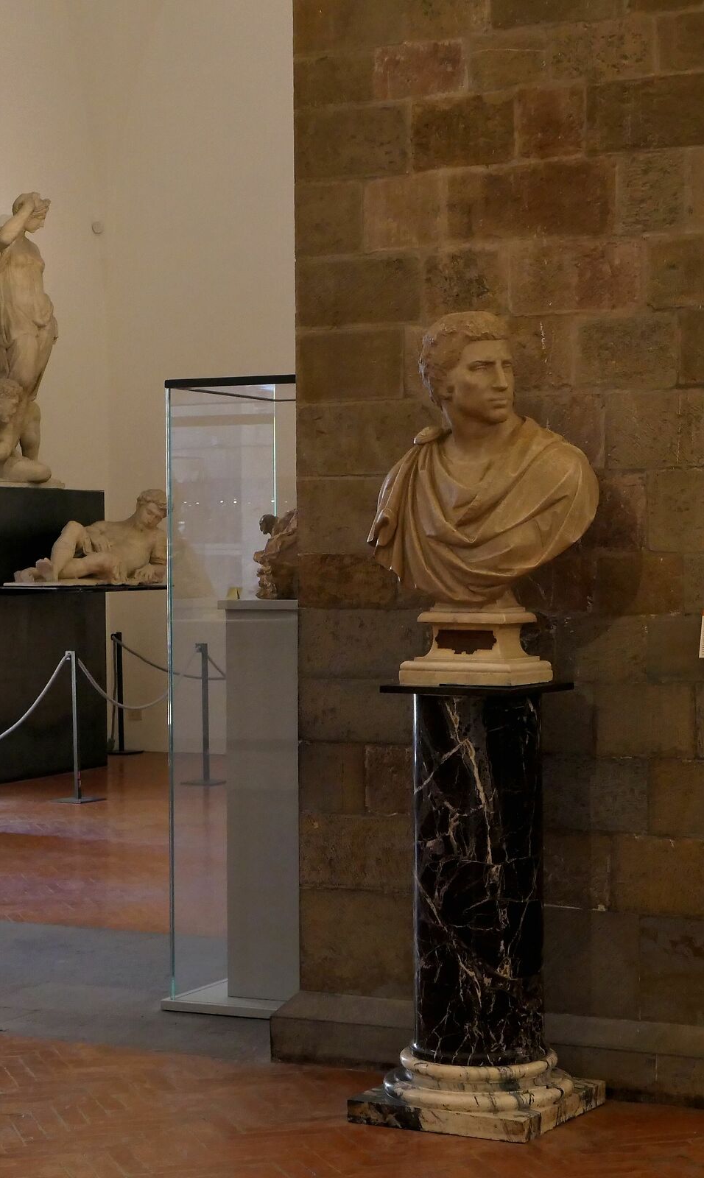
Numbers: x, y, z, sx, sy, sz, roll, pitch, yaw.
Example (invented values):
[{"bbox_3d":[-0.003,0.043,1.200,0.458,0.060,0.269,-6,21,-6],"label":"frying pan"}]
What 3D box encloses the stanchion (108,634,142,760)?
[{"bbox_3d":[-1.515,0.704,16.141,0.220,0.824,0.220,0,1,25],"label":"stanchion"}]

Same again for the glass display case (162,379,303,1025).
[{"bbox_3d":[-0.129,0.330,7.684,0.650,1.950,0.820,0,1,25],"label":"glass display case"}]

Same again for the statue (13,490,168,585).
[{"bbox_3d":[-1.617,-0.318,14.776,0.480,0.585,1.250,0,2,27],"label":"statue"}]

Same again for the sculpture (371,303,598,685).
[{"bbox_3d":[0.314,-0.232,6.119,0.590,0.946,0.360,0,2,27],"label":"sculpture"}]

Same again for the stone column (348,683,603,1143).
[{"bbox_3d":[0.322,0.789,6.143,0.485,1.097,0.485,0,2,27],"label":"stone column"}]

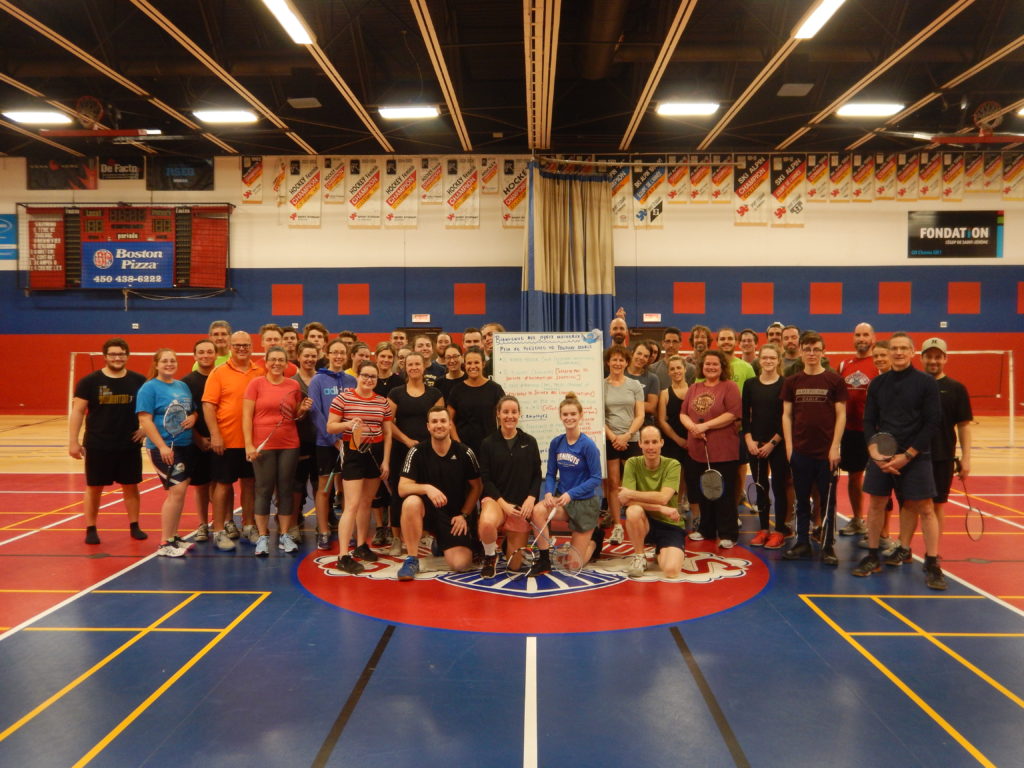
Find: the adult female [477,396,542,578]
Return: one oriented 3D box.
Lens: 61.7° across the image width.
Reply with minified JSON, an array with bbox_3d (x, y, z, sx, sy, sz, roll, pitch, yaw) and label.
[{"bbox_3d":[-0.016,0.718,6.346,0.500,1.260,0.680,0,2,-1],"label":"adult female"}]

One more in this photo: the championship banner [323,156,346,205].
[{"bbox_3d":[-4.372,-5.014,21.163,0.533,1.162,0.030,0,2,1],"label":"championship banner"}]

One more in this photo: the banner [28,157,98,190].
[{"bbox_3d":[-10.993,-5.165,20.992,1.739,0.855,0.040,0,2,1],"label":"banner"}]

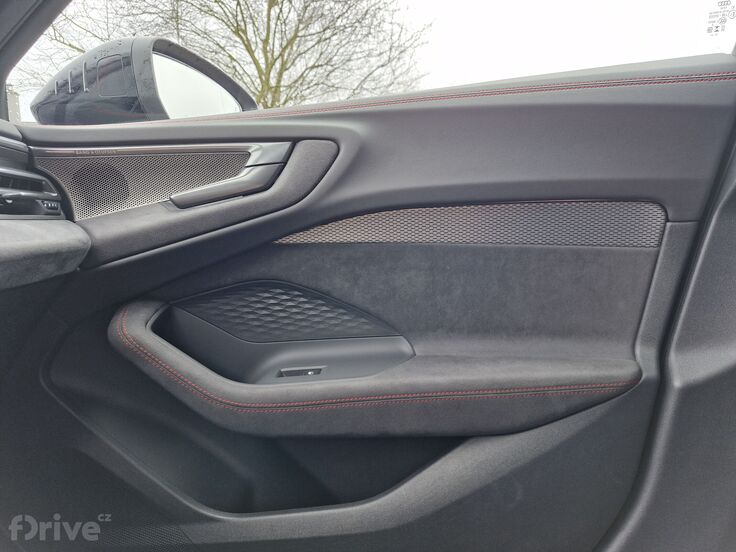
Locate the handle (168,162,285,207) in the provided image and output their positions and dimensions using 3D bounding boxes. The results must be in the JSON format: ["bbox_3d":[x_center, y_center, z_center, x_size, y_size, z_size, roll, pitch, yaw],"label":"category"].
[{"bbox_3d":[-0.197,-0.124,0.675,0.157,0.062,0.032,0,13,0],"label":"handle"}]

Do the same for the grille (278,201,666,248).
[{"bbox_3d":[0.128,-0.070,0.672,0.525,0.066,0.022,2,13,8],"label":"grille"}]

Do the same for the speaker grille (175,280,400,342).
[{"bbox_3d":[-0.117,0.052,0.690,0.305,0.085,0.045,1,13,4],"label":"speaker grille"}]

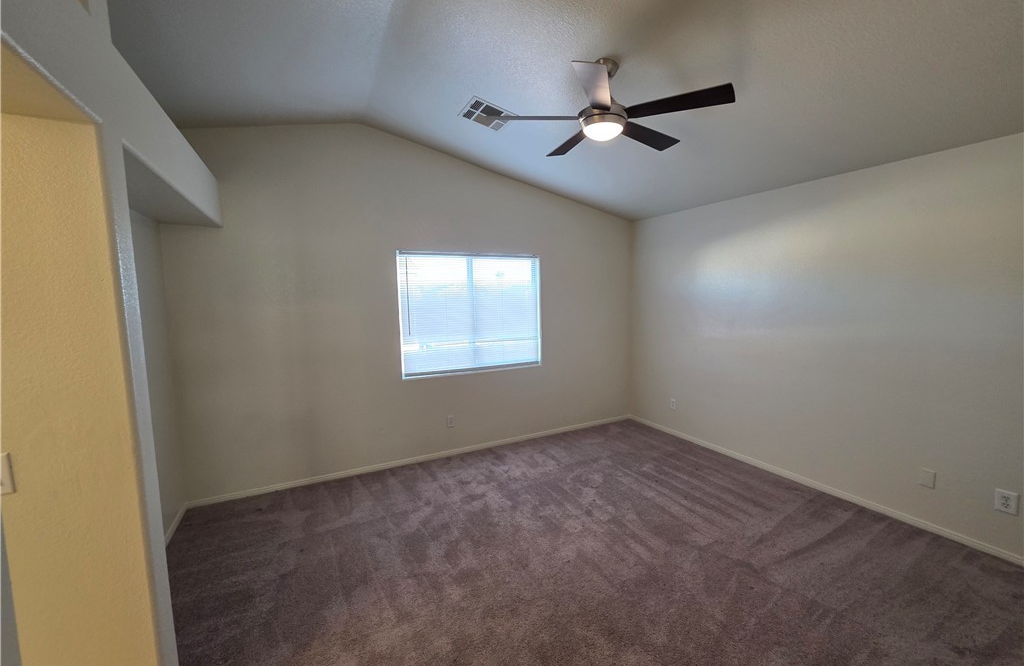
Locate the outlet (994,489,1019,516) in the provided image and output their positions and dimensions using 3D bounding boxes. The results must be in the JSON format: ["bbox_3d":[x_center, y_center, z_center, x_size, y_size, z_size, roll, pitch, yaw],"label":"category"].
[{"bbox_3d":[2.890,0.990,2.246,0.008,0.120,0.076,-3,6,-28],"label":"outlet"}]

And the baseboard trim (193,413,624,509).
[{"bbox_3d":[-0.445,1.184,3.862,4.410,0.066,0.014,-3,6,-28],"label":"baseboard trim"}]

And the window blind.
[{"bbox_3d":[-0.357,-0.188,3.800,1.470,1.140,0.050,-3,6,-28],"label":"window blind"}]

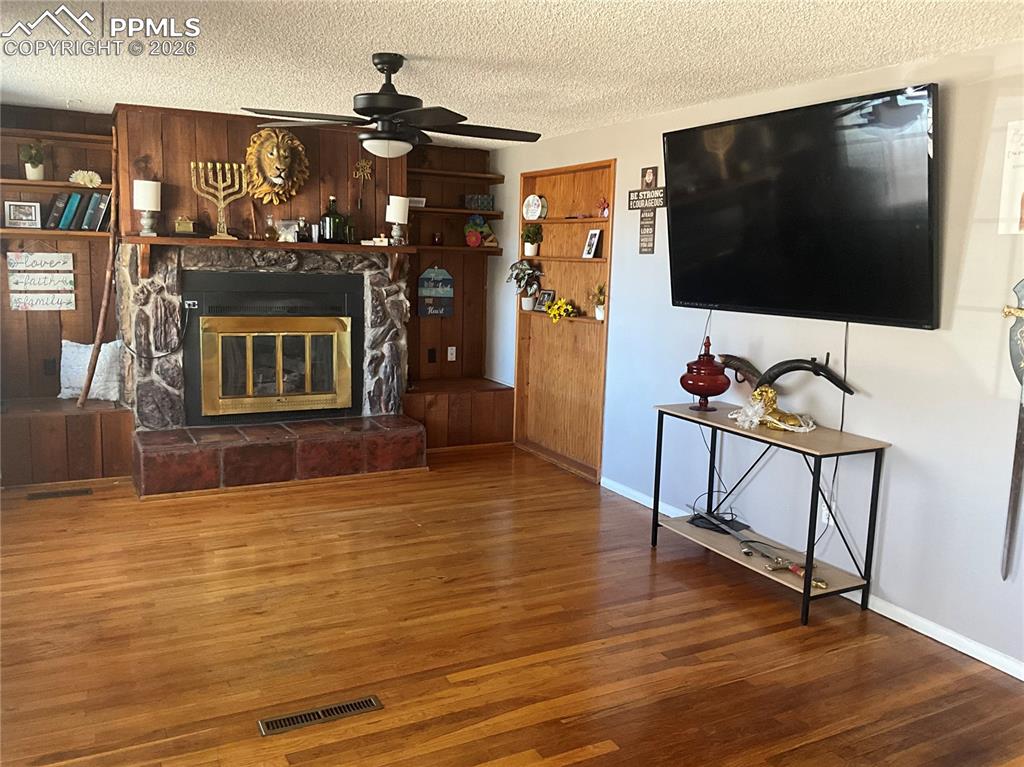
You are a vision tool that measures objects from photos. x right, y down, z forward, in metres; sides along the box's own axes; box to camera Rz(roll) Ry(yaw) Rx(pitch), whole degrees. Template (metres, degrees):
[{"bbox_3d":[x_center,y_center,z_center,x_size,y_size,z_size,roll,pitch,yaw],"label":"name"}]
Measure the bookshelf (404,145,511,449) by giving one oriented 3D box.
[{"bbox_3d":[-0.499,-0.680,6.659,0.918,2.279,0.592,-3,10,-28],"label":"bookshelf"}]

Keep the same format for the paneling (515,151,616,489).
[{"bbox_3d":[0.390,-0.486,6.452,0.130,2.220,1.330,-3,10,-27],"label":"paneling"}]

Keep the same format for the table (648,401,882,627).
[{"bbox_3d":[1.149,0.554,4.037,0.414,0.730,1.082,-3,10,-28],"label":"table"}]

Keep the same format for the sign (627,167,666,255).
[{"bbox_3d":[0.785,-1.005,4.998,0.021,0.493,0.391,-3,10,-28],"label":"sign"}]

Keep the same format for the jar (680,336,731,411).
[{"bbox_3d":[0.987,-0.059,4.391,0.261,0.366,0.261,2,9,0],"label":"jar"}]

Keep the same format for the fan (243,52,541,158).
[{"bbox_3d":[-0.560,-1.239,3.859,1.300,0.440,1.300,-3,10,-27],"label":"fan"}]

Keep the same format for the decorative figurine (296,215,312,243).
[{"bbox_3d":[-1.378,-1.009,5.685,0.101,0.170,0.080,-3,10,-28],"label":"decorative figurine"}]

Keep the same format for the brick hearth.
[{"bbox_3d":[-1.589,0.483,6.053,1.930,0.315,0.520,-3,10,-27],"label":"brick hearth"}]

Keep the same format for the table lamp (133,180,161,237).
[{"bbox_3d":[-2.310,-1.109,5.437,0.164,0.342,0.164,-3,10,-27],"label":"table lamp"}]

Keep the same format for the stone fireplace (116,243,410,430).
[{"bbox_3d":[-1.700,-0.352,5.996,1.880,1.191,0.548,-3,10,-28],"label":"stone fireplace"}]

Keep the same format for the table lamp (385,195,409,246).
[{"bbox_3d":[-0.790,-1.123,5.963,0.169,0.355,0.169,2,9,0],"label":"table lamp"}]

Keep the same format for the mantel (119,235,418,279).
[{"bbox_3d":[-1.533,-0.798,5.628,1.869,0.241,0.237,-3,10,-28],"label":"mantel"}]

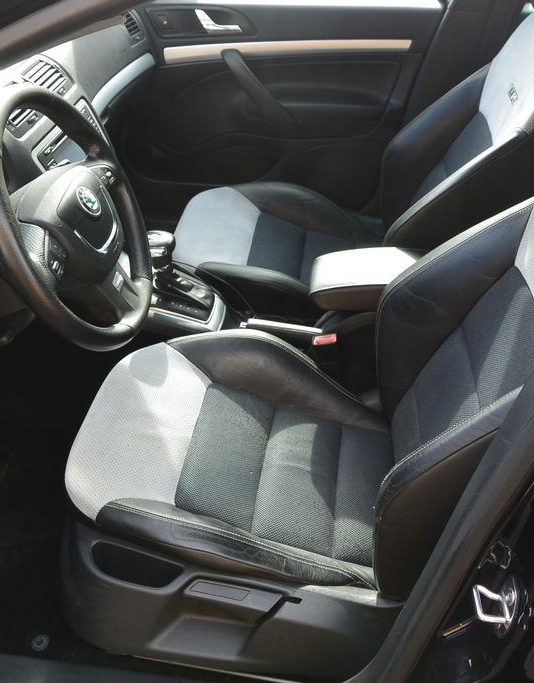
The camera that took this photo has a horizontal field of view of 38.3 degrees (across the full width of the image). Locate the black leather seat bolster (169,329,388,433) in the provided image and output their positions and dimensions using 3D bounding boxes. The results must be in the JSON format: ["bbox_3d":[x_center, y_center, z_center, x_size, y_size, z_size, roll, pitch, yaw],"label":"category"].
[{"bbox_3d":[0.029,0.056,1.465,0.471,0.146,0.117,12,38,0],"label":"black leather seat bolster"}]

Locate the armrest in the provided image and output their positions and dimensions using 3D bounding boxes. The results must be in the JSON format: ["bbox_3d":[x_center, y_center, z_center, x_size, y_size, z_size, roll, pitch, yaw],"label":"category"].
[{"bbox_3d":[0.231,-0.122,1.488,0.296,0.068,0.147,3,37,8],"label":"armrest"}]

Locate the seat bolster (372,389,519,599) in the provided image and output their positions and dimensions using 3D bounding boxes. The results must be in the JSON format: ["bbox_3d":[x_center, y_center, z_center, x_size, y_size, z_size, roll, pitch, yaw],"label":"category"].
[{"bbox_3d":[0.250,0.183,1.017,0.171,0.457,0.110,19,38,-5],"label":"seat bolster"}]

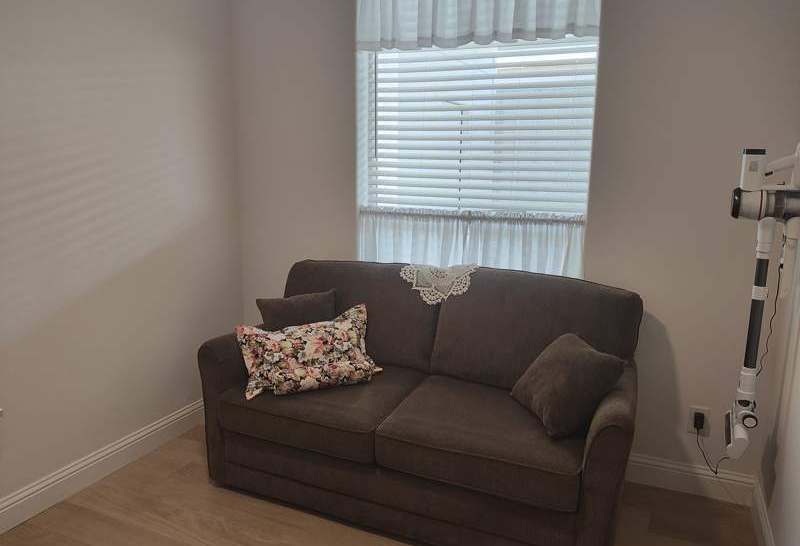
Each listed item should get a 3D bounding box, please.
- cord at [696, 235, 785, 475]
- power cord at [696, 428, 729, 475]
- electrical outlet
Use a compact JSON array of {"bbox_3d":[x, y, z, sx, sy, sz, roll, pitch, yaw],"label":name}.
[{"bbox_3d":[1.153,0.326,1.994,0.165,0.950,0.260,6,12,25],"label":"cord"},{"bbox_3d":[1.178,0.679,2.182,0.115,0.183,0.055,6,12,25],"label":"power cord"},{"bbox_3d":[1.145,0.568,2.206,0.073,0.118,0.010,6,12,25],"label":"electrical outlet"}]

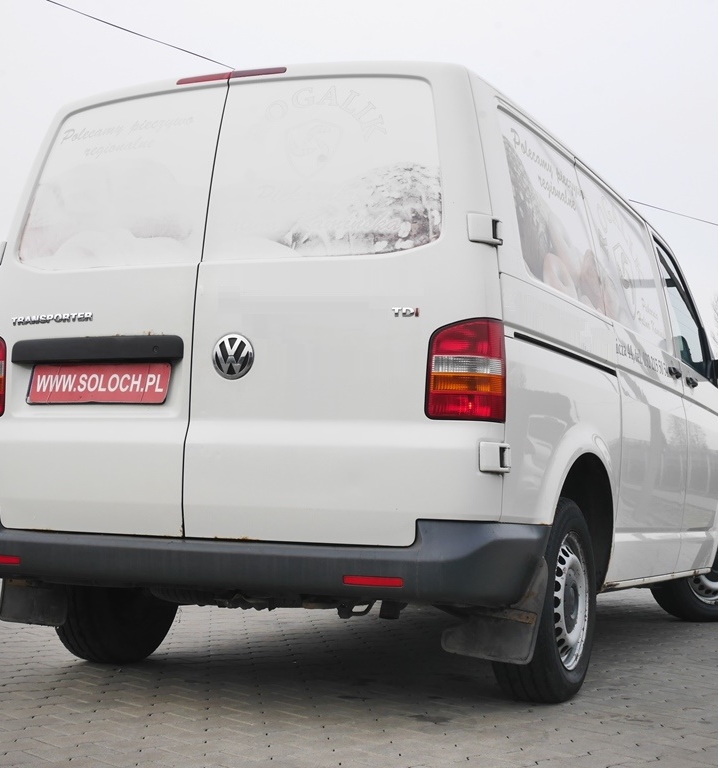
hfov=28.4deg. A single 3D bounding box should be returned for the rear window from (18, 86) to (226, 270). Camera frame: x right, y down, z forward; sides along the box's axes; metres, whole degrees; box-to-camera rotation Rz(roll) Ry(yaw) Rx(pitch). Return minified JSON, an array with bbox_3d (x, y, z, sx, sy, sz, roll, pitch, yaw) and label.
[{"bbox_3d":[-0.753,-0.629,4.444,0.737,0.575,0.050,-1,-16,30],"label":"rear window"}]

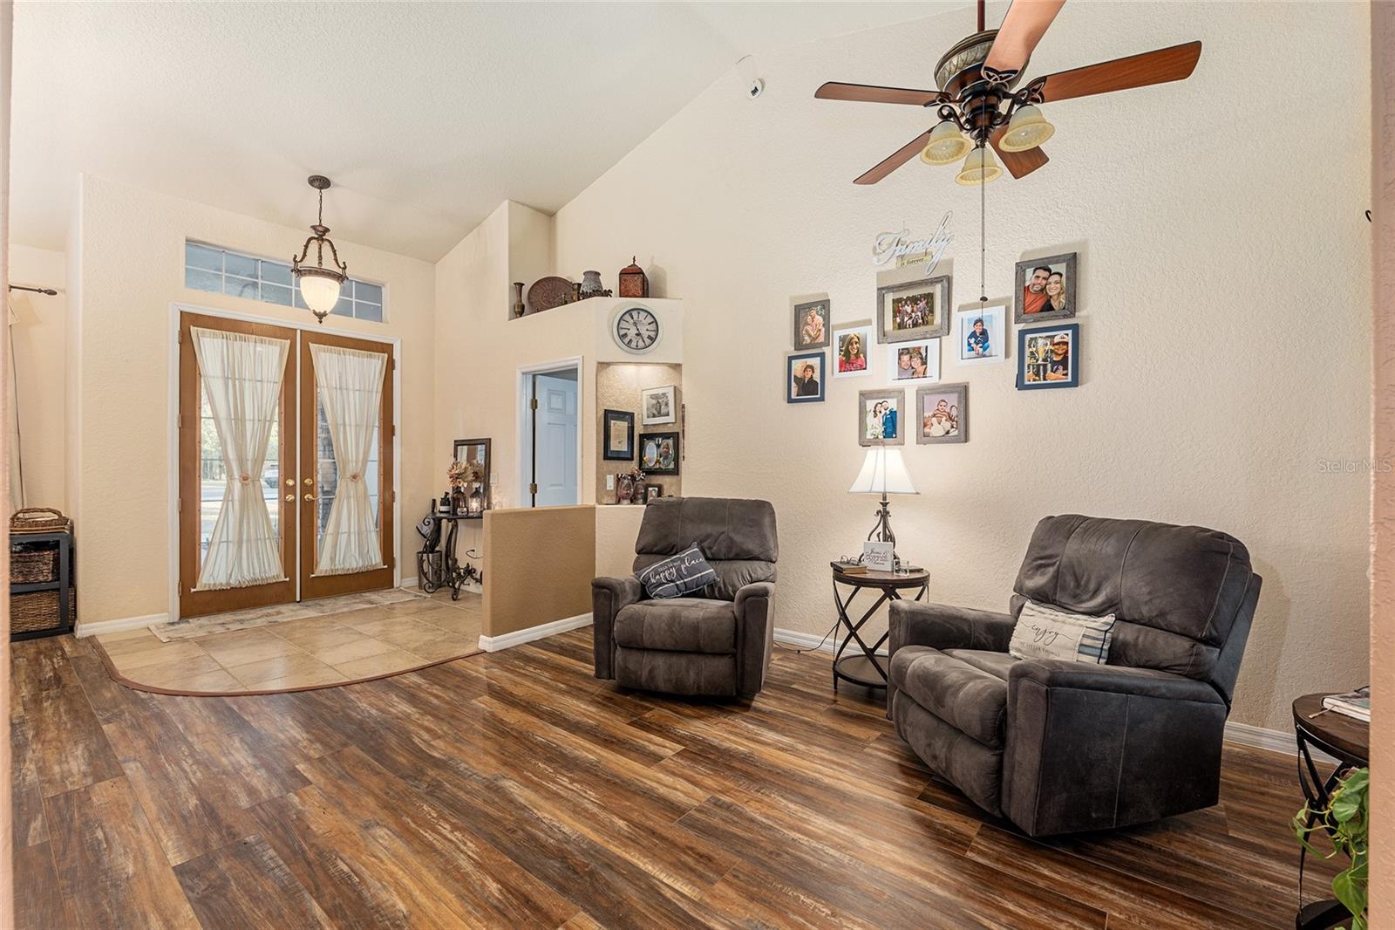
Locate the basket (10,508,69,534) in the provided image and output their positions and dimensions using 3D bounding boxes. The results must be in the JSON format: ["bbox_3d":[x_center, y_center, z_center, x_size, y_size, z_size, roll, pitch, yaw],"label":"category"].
[{"bbox_3d":[-4.855,0.405,3.945,0.280,0.190,0.380,0,0,44],"label":"basket"}]

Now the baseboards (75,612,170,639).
[{"bbox_3d":[-4.268,1.185,4.044,0.016,0.090,0.486,0,0,40],"label":"baseboards"}]

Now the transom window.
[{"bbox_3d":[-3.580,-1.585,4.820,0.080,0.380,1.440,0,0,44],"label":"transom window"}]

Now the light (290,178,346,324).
[{"bbox_3d":[-2.972,-1.694,4.270,0.375,1.170,0.375,0,0,44],"label":"light"}]

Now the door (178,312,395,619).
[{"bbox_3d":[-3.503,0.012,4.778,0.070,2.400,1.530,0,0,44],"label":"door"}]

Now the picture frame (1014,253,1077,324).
[{"bbox_3d":[1.795,-0.905,2.800,0.265,0.324,0.030,0,0,37],"label":"picture frame"}]

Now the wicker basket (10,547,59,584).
[{"bbox_3d":[-4.891,0.746,3.933,0.280,0.220,0.310,0,0,44],"label":"wicker basket"}]

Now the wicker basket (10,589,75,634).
[{"bbox_3d":[-4.860,1.035,3.955,0.310,0.280,0.400,0,0,44],"label":"wicker basket"}]

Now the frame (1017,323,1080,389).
[{"bbox_3d":[1.823,-0.553,2.820,0.265,0.322,0.030,0,0,37],"label":"frame"}]

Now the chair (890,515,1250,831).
[{"bbox_3d":[1.478,0.720,2.260,1.050,1.010,0.880,0,0,-12],"label":"chair"}]

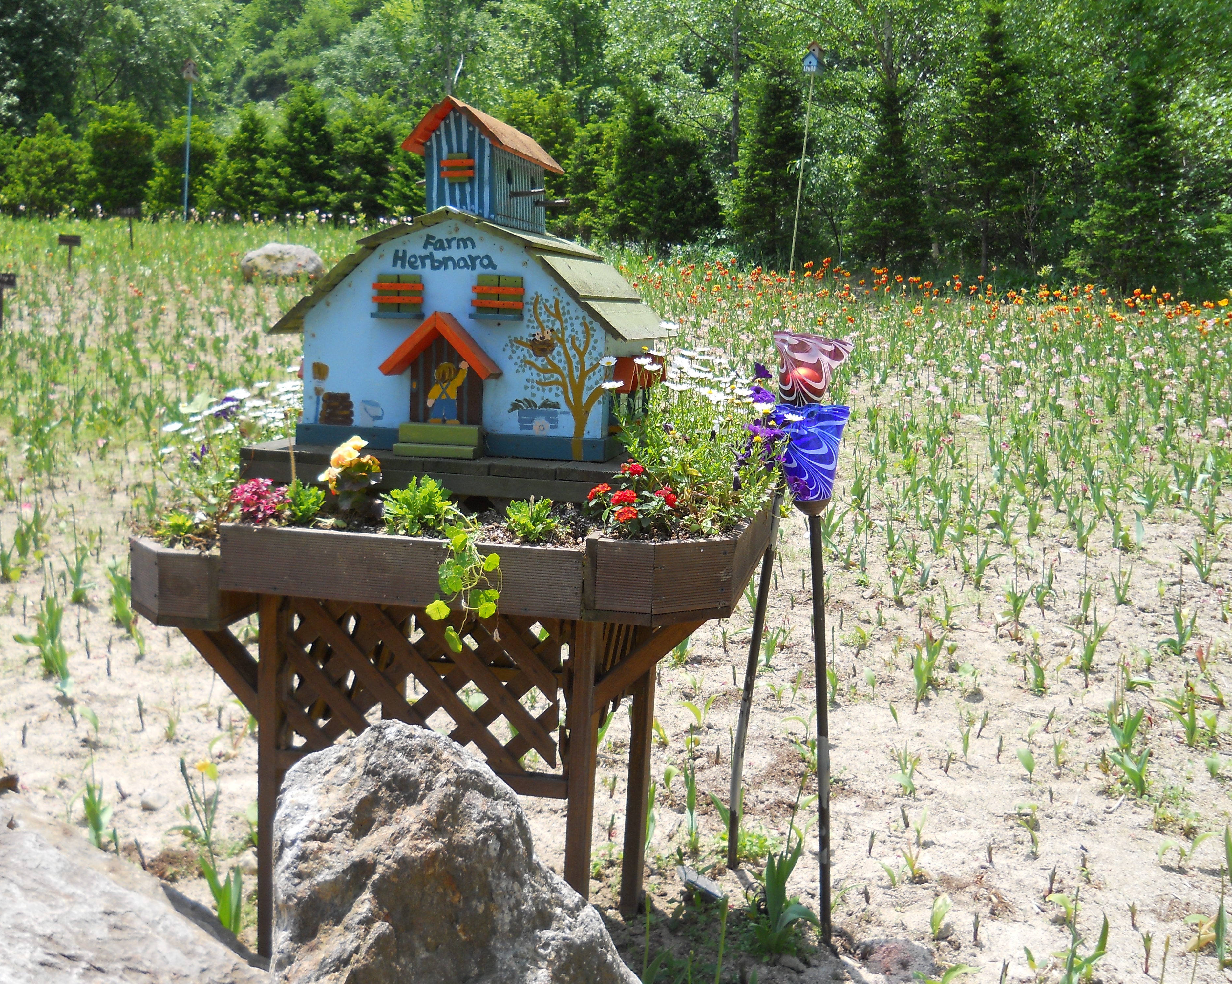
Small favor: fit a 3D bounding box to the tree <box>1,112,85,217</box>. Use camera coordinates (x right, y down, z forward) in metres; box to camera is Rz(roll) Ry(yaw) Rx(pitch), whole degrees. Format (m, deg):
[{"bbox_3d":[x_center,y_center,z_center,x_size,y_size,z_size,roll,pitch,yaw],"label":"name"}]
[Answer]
[{"bbox_3d":[-11.430,-6.498,28.000,1.680,2.100,1.650,-1,8,-22],"label":"tree"}]

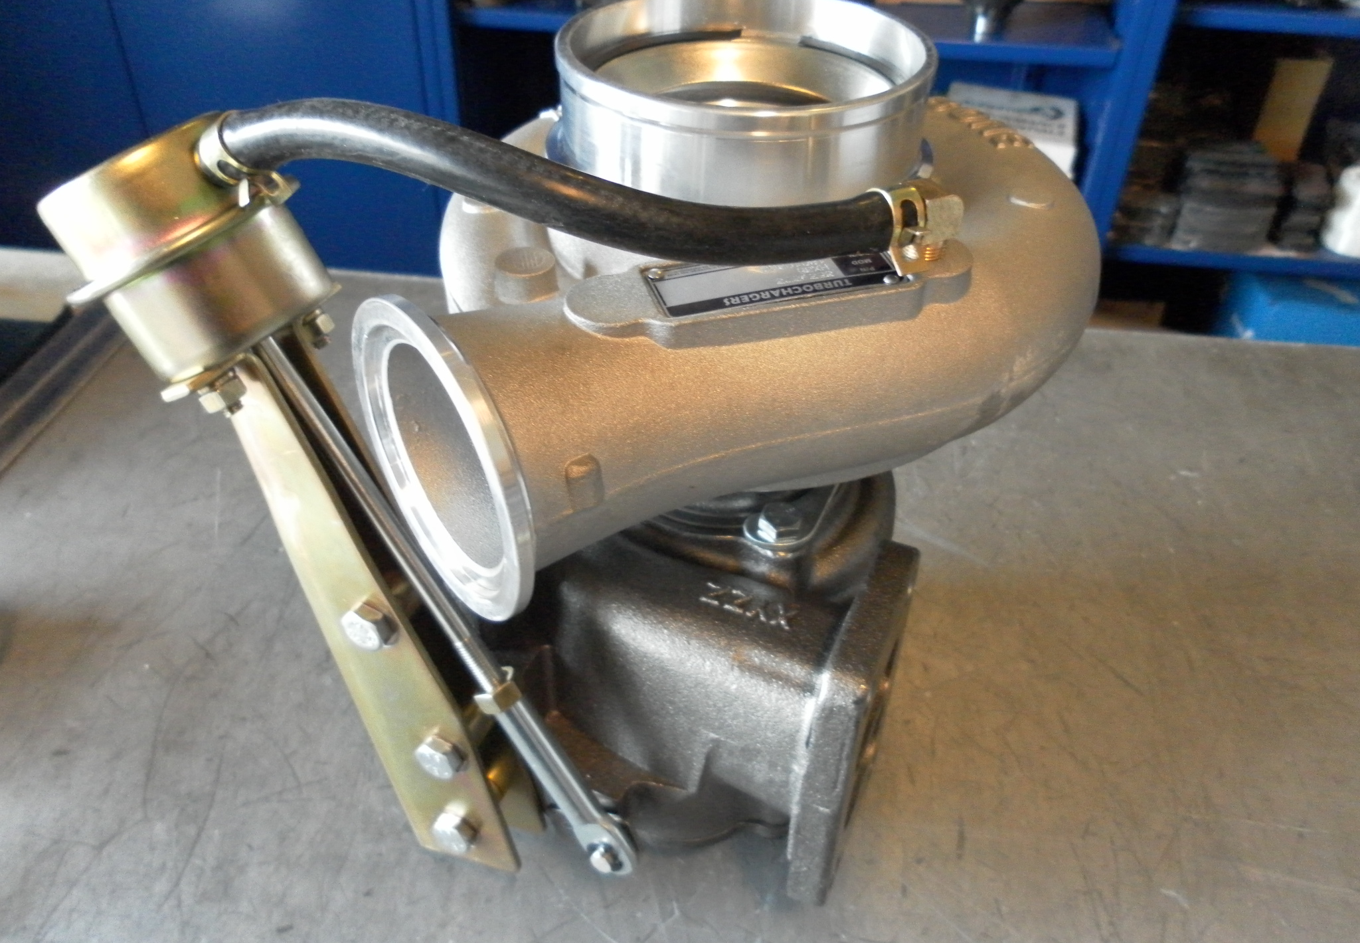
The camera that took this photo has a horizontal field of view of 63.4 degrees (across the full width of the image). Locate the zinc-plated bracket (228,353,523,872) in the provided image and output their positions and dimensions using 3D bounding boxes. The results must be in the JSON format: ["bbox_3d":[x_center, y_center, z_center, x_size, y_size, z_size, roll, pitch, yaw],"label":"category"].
[{"bbox_3d":[-0.085,0.052,0.297,0.048,0.189,0.016,5,38,28],"label":"zinc-plated bracket"}]

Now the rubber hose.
[{"bbox_3d":[-0.023,-0.062,0.250,0.161,0.043,0.031,-1,39,-3],"label":"rubber hose"}]

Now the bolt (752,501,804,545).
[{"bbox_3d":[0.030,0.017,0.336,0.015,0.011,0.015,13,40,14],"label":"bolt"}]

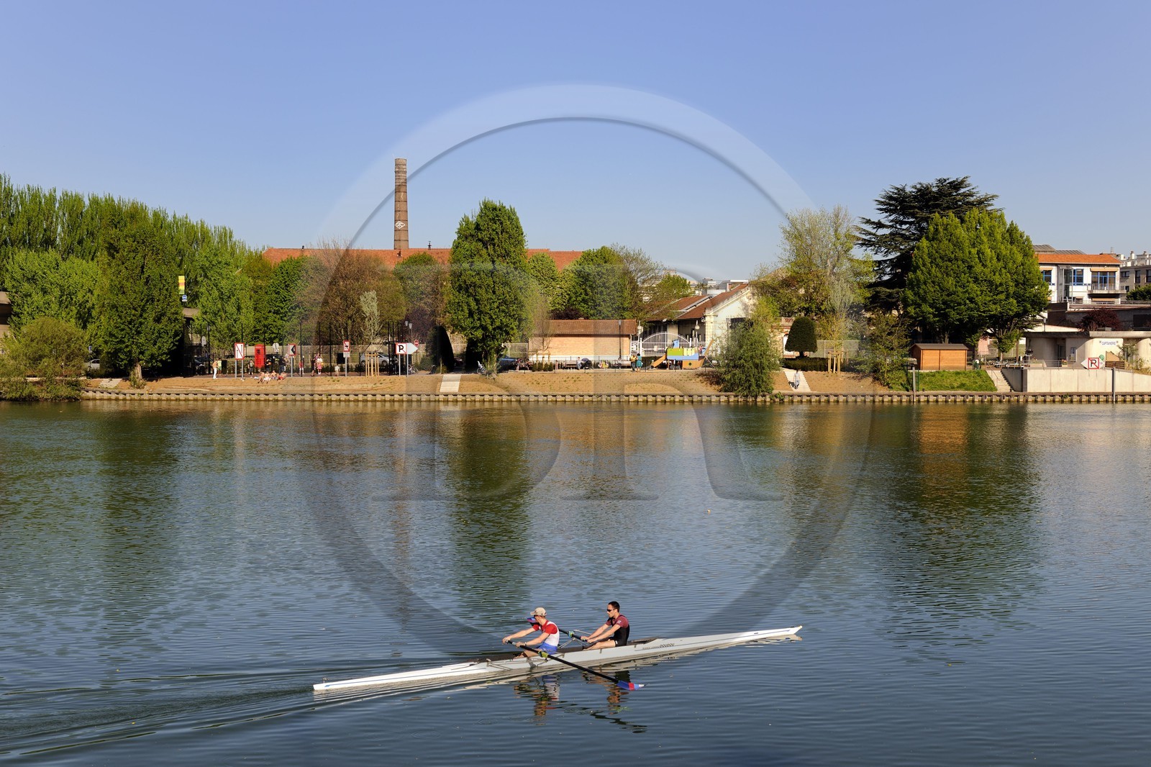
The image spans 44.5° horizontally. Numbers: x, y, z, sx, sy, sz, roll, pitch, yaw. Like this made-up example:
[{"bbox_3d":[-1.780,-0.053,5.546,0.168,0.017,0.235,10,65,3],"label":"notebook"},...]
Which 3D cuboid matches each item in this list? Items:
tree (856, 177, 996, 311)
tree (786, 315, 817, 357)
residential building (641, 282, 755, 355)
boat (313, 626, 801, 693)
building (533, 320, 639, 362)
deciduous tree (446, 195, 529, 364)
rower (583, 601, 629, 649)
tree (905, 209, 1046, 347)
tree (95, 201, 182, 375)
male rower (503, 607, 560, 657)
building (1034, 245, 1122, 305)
[{"bbox_3d":[39.856,-12.848,157.628,16.200,20.800,16.000,0,2,0],"label":"tree"},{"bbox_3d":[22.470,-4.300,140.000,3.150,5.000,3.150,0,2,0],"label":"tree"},{"bbox_3d":[18.200,-7.819,180.834,10.700,9.400,27.000,0,2,-12],"label":"residential building"},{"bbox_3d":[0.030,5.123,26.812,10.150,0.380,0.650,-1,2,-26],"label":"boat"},{"bbox_3d":[0.848,-4.691,156.935,11.900,4.950,6.500,0,2,0],"label":"building"},{"bbox_3d":[-8.062,-8.820,127.758,7.600,16.000,7.600,0,2,0],"label":"deciduous tree"},{"bbox_3d":[0.620,4.663,27.075,0.850,0.880,0.520,-1,2,-26],"label":"rower"},{"bbox_3d":[42.110,-10.220,148.000,14.800,16.200,12.500,0,2,0],"label":"tree"},{"bbox_3d":[-40.350,-8.310,130.000,8.200,16.200,8.000,0,2,0],"label":"tree"},{"bbox_3d":[-0.810,4.694,26.396,1.000,0.870,0.520,-1,2,-26],"label":"male rower"},{"bbox_3d":[66.500,-11.590,194.000,15.000,13.500,11.000,0,2,-4],"label":"building"}]

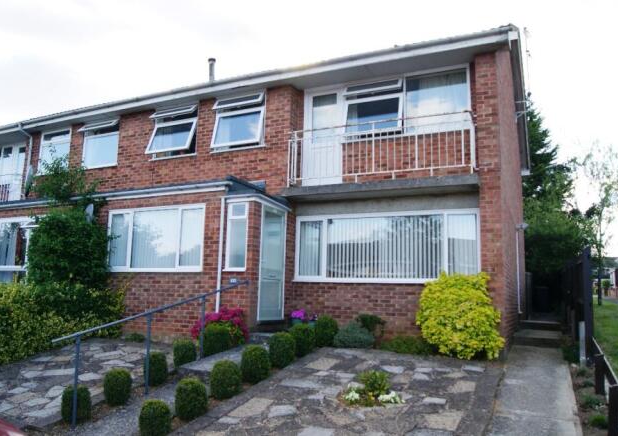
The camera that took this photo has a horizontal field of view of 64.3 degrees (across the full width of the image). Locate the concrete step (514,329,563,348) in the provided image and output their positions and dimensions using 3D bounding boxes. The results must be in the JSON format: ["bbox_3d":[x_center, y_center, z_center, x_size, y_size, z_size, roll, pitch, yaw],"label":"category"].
[{"bbox_3d":[4.034,2.159,8.648,0.760,0.160,1.100,-2,-9,25],"label":"concrete step"}]

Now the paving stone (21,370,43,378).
[{"bbox_3d":[-3.882,2.219,6.909,0.225,0.045,0.414,-1,-2,-25],"label":"paving stone"}]

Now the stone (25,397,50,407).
[{"bbox_3d":[-3.021,2.072,5.480,0.220,0.040,0.200,-2,-2,25],"label":"stone"}]

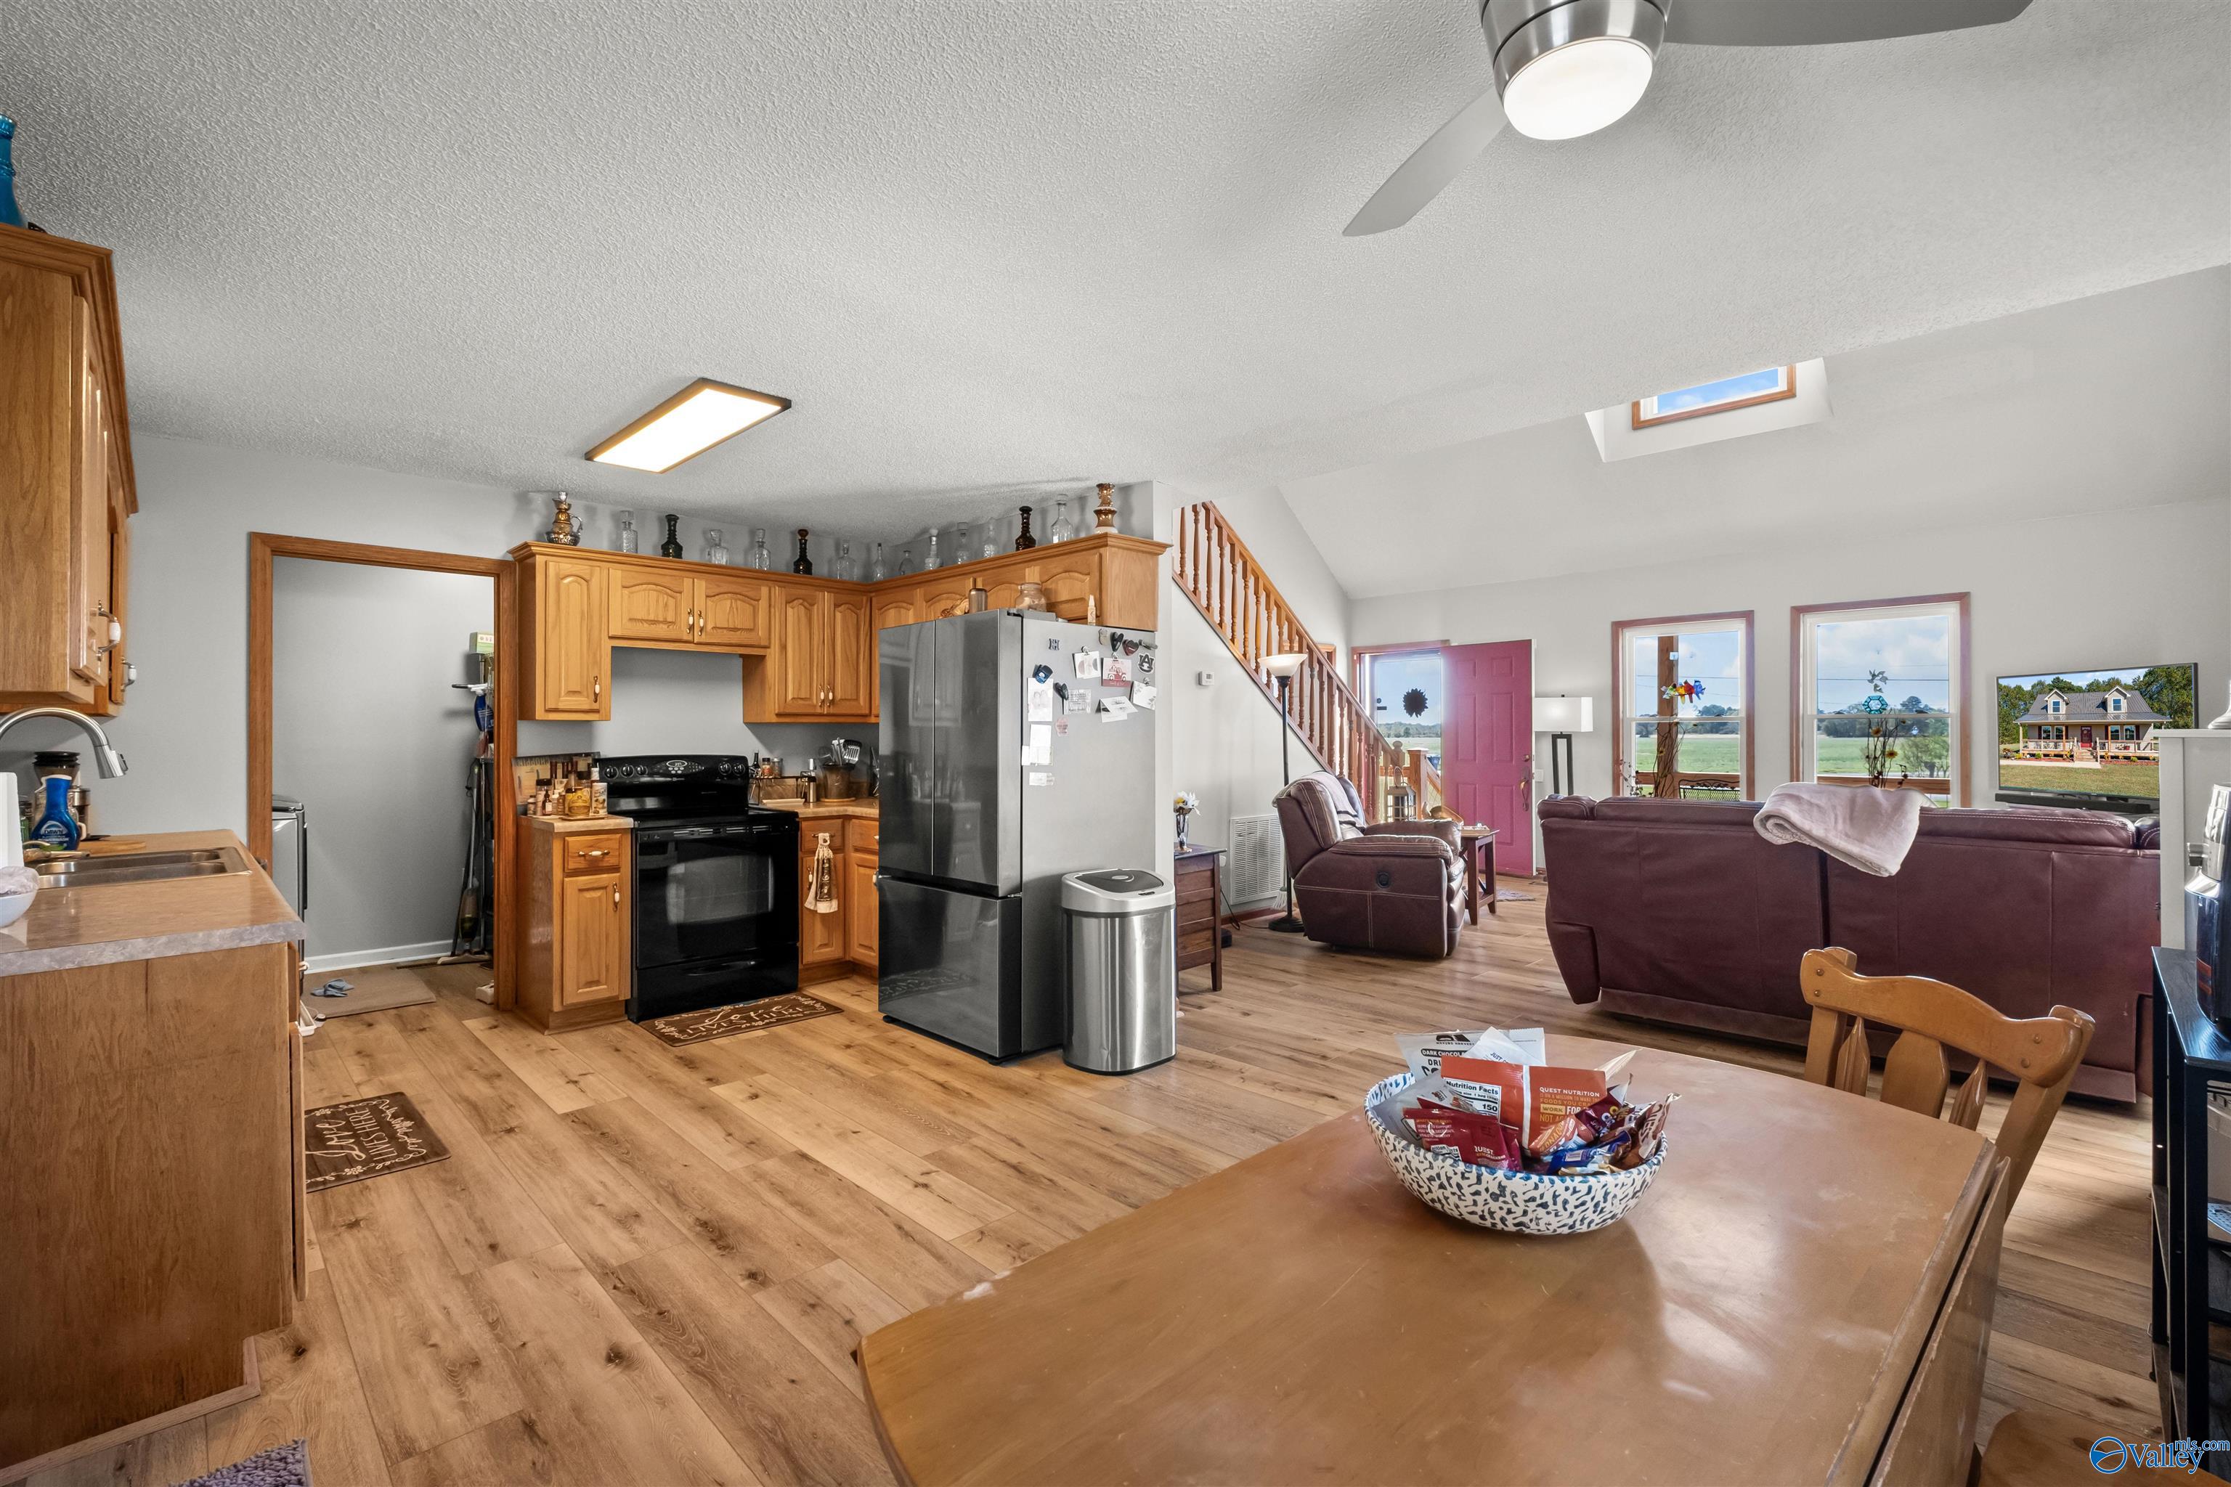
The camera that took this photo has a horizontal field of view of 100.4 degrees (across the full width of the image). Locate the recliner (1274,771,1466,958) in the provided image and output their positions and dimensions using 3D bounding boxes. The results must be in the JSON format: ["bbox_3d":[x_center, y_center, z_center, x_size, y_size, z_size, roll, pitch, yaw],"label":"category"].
[{"bbox_3d":[1.690,0.710,5.953,1.080,1.040,0.970,0,0,29],"label":"recliner"}]

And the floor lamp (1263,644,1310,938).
[{"bbox_3d":[1.145,0.314,6.207,0.300,1.830,0.300,0,0,0],"label":"floor lamp"}]

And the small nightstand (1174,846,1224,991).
[{"bbox_3d":[0.266,0.892,4.707,0.450,0.700,0.430,0,0,44],"label":"small nightstand"}]

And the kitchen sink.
[{"bbox_3d":[-2.812,0.440,2.587,0.840,0.200,0.560,0,0,44],"label":"kitchen sink"}]

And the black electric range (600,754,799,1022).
[{"bbox_3d":[-2.103,0.668,4.665,0.690,1.180,0.760,0,0,44],"label":"black electric range"}]

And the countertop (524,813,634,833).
[{"bbox_3d":[-2.482,0.366,4.277,0.635,0.038,0.335,0,0,44],"label":"countertop"}]

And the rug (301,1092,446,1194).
[{"bbox_3d":[-2.454,1.253,2.927,0.762,0.010,0.457,0,0,44],"label":"rug"}]

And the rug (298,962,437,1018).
[{"bbox_3d":[-3.799,1.252,4.654,0.900,0.012,0.540,0,0,44],"label":"rug"}]

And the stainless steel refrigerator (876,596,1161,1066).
[{"bbox_3d":[-0.448,0.371,4.241,0.860,1.775,0.890,0,0,44],"label":"stainless steel refrigerator"}]

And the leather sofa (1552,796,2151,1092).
[{"bbox_3d":[3.138,0.741,4.025,2.170,0.990,0.980,0,0,44],"label":"leather sofa"}]

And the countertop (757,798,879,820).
[{"bbox_3d":[-1.294,0.363,5.042,1.270,0.038,0.970,0,0,44],"label":"countertop"}]

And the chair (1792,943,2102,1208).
[{"bbox_3d":[1.175,0.828,1.558,0.510,0.860,0.460,0,0,-10],"label":"chair"}]

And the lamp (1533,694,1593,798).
[{"bbox_3d":[3.920,0.400,8.130,0.400,1.650,0.350,0,0,44],"label":"lamp"}]

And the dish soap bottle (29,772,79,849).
[{"bbox_3d":[-3.389,0.226,2.970,0.065,0.250,0.105,0,0,44],"label":"dish soap bottle"}]

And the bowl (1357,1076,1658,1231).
[{"bbox_3d":[0.441,0.463,1.042,0.308,0.090,0.308,0,0,0],"label":"bowl"}]

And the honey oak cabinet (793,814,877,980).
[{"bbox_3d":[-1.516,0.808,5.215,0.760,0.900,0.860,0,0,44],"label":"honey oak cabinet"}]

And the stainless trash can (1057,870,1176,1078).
[{"bbox_3d":[0.019,0.898,3.750,0.330,0.720,0.400,0,0,44],"label":"stainless trash can"}]

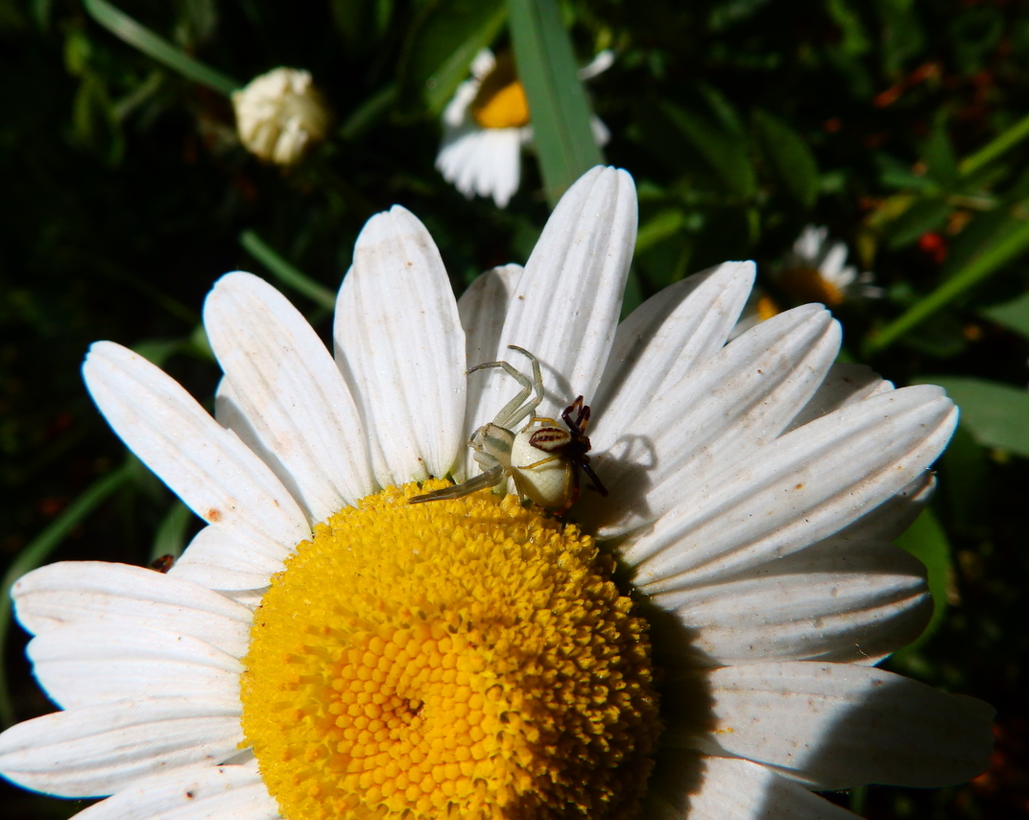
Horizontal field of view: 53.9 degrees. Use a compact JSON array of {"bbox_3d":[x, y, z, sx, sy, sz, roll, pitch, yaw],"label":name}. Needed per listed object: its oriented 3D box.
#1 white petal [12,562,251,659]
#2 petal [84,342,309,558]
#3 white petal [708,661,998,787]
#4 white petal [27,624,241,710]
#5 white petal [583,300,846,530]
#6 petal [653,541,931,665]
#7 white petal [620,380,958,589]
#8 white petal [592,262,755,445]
[{"bbox_3d":[-0.023,0.012,0.060,0.016,0.005,0.003,8,1,13],"label":"white petal"},{"bbox_3d":[-0.018,0.002,0.056,0.018,0.002,0.005,38,91,14],"label":"petal"},{"bbox_3d":[0.016,0.016,0.050,0.015,0.006,0.003,1,-1,13],"label":"white petal"},{"bbox_3d":[-0.022,0.015,0.059,0.014,0.005,0.003,1,-1,13],"label":"white petal"},{"bbox_3d":[0.010,0.001,0.050,0.016,0.002,0.005,-42,77,4],"label":"white petal"},{"bbox_3d":[0.014,0.010,0.051,0.014,0.005,0.003,-5,-2,13],"label":"petal"},{"bbox_3d":[0.013,0.004,0.049,0.018,0.003,0.005,-29,78,7],"label":"white petal"},{"bbox_3d":[0.008,-0.001,0.052,0.006,0.002,0.015,34,90,14],"label":"white petal"}]

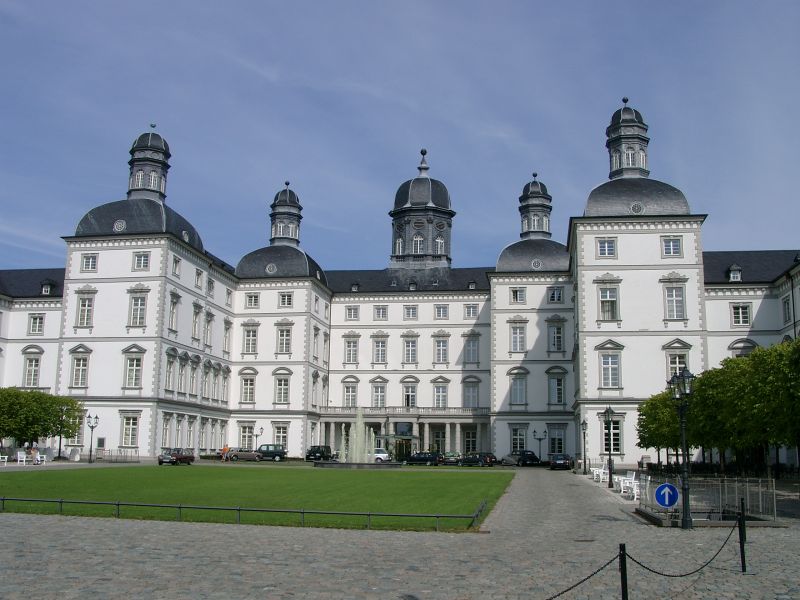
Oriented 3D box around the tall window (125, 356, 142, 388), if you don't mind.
[{"bbox_3d":[-26.870,7.336,79.349,1.831,3.154,0.300,-1,-11,9],"label":"tall window"}]

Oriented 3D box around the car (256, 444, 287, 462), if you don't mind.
[{"bbox_3d":[-14.799,17.072,87.566,4.250,1.850,1.850,-1,-11,9],"label":"car"}]

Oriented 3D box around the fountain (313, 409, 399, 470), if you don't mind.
[{"bbox_3d":[-3.797,12.567,71.853,8.057,5.435,8.057,-1,-11,9],"label":"fountain"}]

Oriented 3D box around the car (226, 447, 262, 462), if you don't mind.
[{"bbox_3d":[-17.096,17.162,87.139,4.100,1.420,1.740,-1,-11,9],"label":"car"}]

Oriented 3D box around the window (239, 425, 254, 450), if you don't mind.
[{"bbox_3d":[-18.400,16.550,94.411,2.040,3.021,0.300,-1,-11,9],"label":"window"}]

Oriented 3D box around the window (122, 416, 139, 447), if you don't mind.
[{"bbox_3d":[-26.803,13.068,78.180,1.641,2.924,0.300,-1,-11,9],"label":"window"}]

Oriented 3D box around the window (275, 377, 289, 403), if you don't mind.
[{"bbox_3d":[-14.454,11.089,96.661,1.698,3.102,0.300,-1,-11,9],"label":"window"}]

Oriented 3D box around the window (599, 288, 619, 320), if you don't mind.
[{"bbox_3d":[18.945,0.353,71.214,1.714,3.119,0.300,-1,-11,9],"label":"window"}]

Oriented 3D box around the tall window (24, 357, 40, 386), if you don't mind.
[{"bbox_3d":[-38.066,7.523,81.538,1.731,3.118,0.250,-1,-11,9],"label":"tall window"}]

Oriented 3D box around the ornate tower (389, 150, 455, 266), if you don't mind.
[{"bbox_3d":[3.375,-13.801,118.894,9.899,19.038,9.899,-1,-11,9],"label":"ornate tower"}]

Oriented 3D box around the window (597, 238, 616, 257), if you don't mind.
[{"bbox_3d":[19.009,-4.743,72.231,1.713,1.917,0.300,-1,-11,9],"label":"window"}]

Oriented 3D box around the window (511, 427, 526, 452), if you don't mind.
[{"bbox_3d":[13.640,16.105,90.071,1.669,2.987,0.300,-1,-12,8],"label":"window"}]

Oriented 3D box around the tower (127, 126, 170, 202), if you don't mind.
[{"bbox_3d":[-28.587,-15.526,89.909,4.350,9.368,4.350,-1,-11,9],"label":"tower"}]

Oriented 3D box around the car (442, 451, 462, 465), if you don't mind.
[{"bbox_3d":[5.835,17.526,87.000,1.770,1.470,4.400,-1,-12,8],"label":"car"}]

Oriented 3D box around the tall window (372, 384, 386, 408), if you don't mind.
[{"bbox_3d":[-2.708,12.651,103.284,1.895,3.075,0.300,-1,-11,9],"label":"tall window"}]

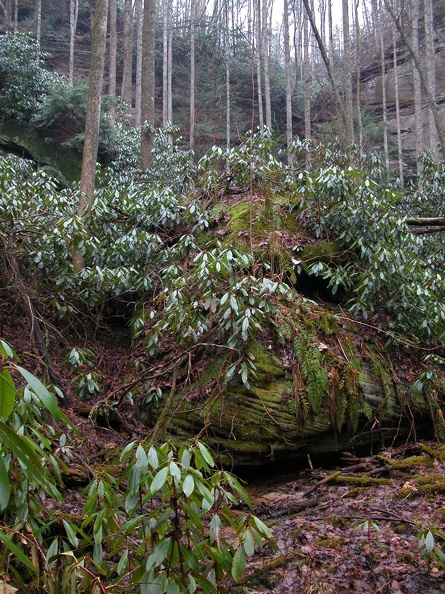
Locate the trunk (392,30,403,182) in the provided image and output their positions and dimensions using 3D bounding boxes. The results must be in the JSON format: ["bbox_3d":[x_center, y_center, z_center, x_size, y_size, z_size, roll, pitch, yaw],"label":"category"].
[{"bbox_3d":[5.237,-5.734,17.416,0.090,5.320,0.090,0,-9,0],"label":"trunk"}]

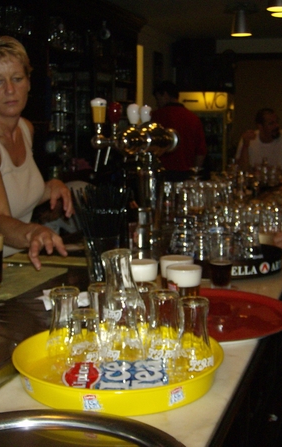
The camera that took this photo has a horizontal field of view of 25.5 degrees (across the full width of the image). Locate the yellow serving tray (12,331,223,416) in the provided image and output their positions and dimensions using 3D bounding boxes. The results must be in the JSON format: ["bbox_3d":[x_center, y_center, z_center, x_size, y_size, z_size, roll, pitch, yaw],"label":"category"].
[{"bbox_3d":[-0.037,0.238,1.062,0.356,0.043,0.356,0,8,0],"label":"yellow serving tray"}]

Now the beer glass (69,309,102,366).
[{"bbox_3d":[-0.101,0.203,1.114,0.059,0.090,0.059,0,8,0],"label":"beer glass"}]

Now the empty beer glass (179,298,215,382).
[{"bbox_3d":[0.093,0.192,1.053,0.067,0.128,0.067,0,8,0],"label":"empty beer glass"}]

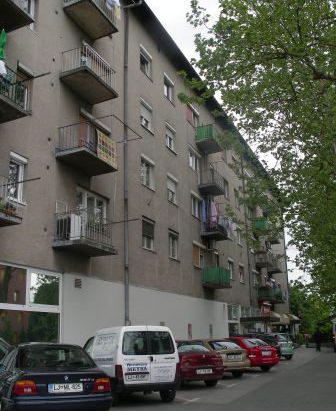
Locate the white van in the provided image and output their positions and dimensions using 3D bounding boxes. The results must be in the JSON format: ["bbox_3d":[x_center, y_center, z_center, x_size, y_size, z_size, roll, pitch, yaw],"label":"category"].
[{"bbox_3d":[-1.190,4.290,13.080,1.740,1.800,4.110,5,-17,-22],"label":"white van"}]

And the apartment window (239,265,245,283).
[{"bbox_3d":[5.816,5.425,37.503,0.200,1.420,1.501,-8,-16,22],"label":"apartment window"}]

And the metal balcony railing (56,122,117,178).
[{"bbox_3d":[-2.803,-1.969,16.908,1.092,1.138,2.284,-8,-16,22],"label":"metal balcony railing"}]

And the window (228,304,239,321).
[{"bbox_3d":[4.393,7.245,32.221,0.137,1.034,2.379,-8,-17,22],"label":"window"}]

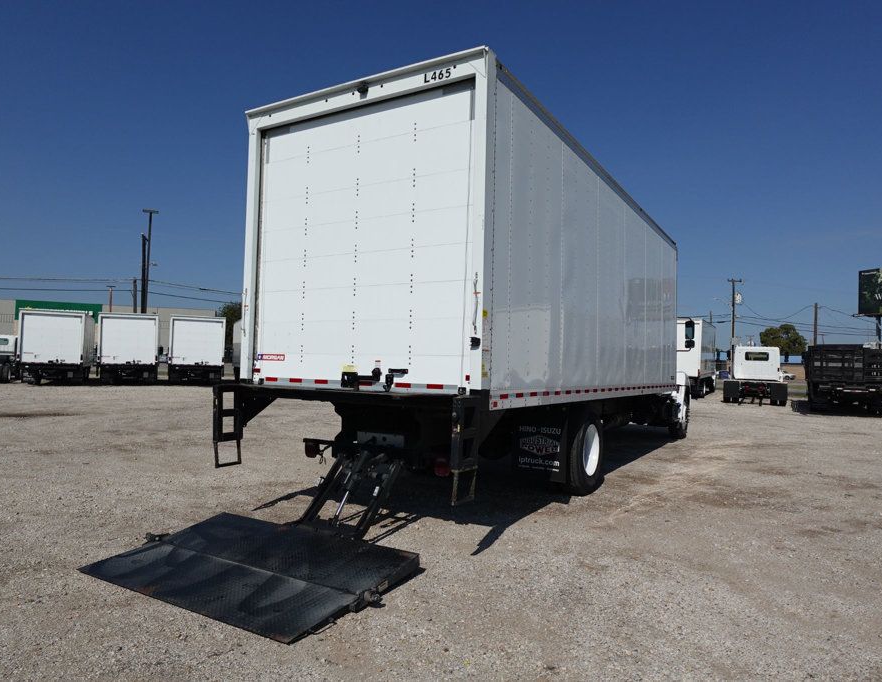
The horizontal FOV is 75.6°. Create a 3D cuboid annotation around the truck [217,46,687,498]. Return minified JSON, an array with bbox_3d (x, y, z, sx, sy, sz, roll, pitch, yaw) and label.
[{"bbox_3d":[1.817,-0.065,9.032,2.580,3.880,10.400,0,-2,33],"label":"truck"}]

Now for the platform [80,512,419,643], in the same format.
[{"bbox_3d":[-1.363,1.573,4.105,2.080,0.140,1.300,0,-2,33],"label":"platform"}]

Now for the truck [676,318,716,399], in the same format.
[{"bbox_3d":[11.318,0.906,26.629,2.460,3.250,8.400,0,-2,30],"label":"truck"}]

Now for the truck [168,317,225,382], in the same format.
[{"bbox_3d":[-13.236,0.439,30.621,2.450,3.050,7.000,2,-1,-26],"label":"truck"}]

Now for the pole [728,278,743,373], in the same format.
[{"bbox_3d":[32.052,-1.363,62.000,1.600,10.902,0.500,1,-1,0],"label":"pole"}]

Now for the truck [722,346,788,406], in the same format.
[{"bbox_3d":[13.841,1.404,24.939,2.250,2.300,7.200,0,-2,30],"label":"truck"}]

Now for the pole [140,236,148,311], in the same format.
[{"bbox_3d":[-21.688,-2.846,41.500,0.400,9.851,0.400,1,-1,0],"label":"pole"}]

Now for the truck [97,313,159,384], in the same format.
[{"bbox_3d":[-15.716,0.378,28.985,2.450,3.100,7.000,2,-1,-27],"label":"truck"}]

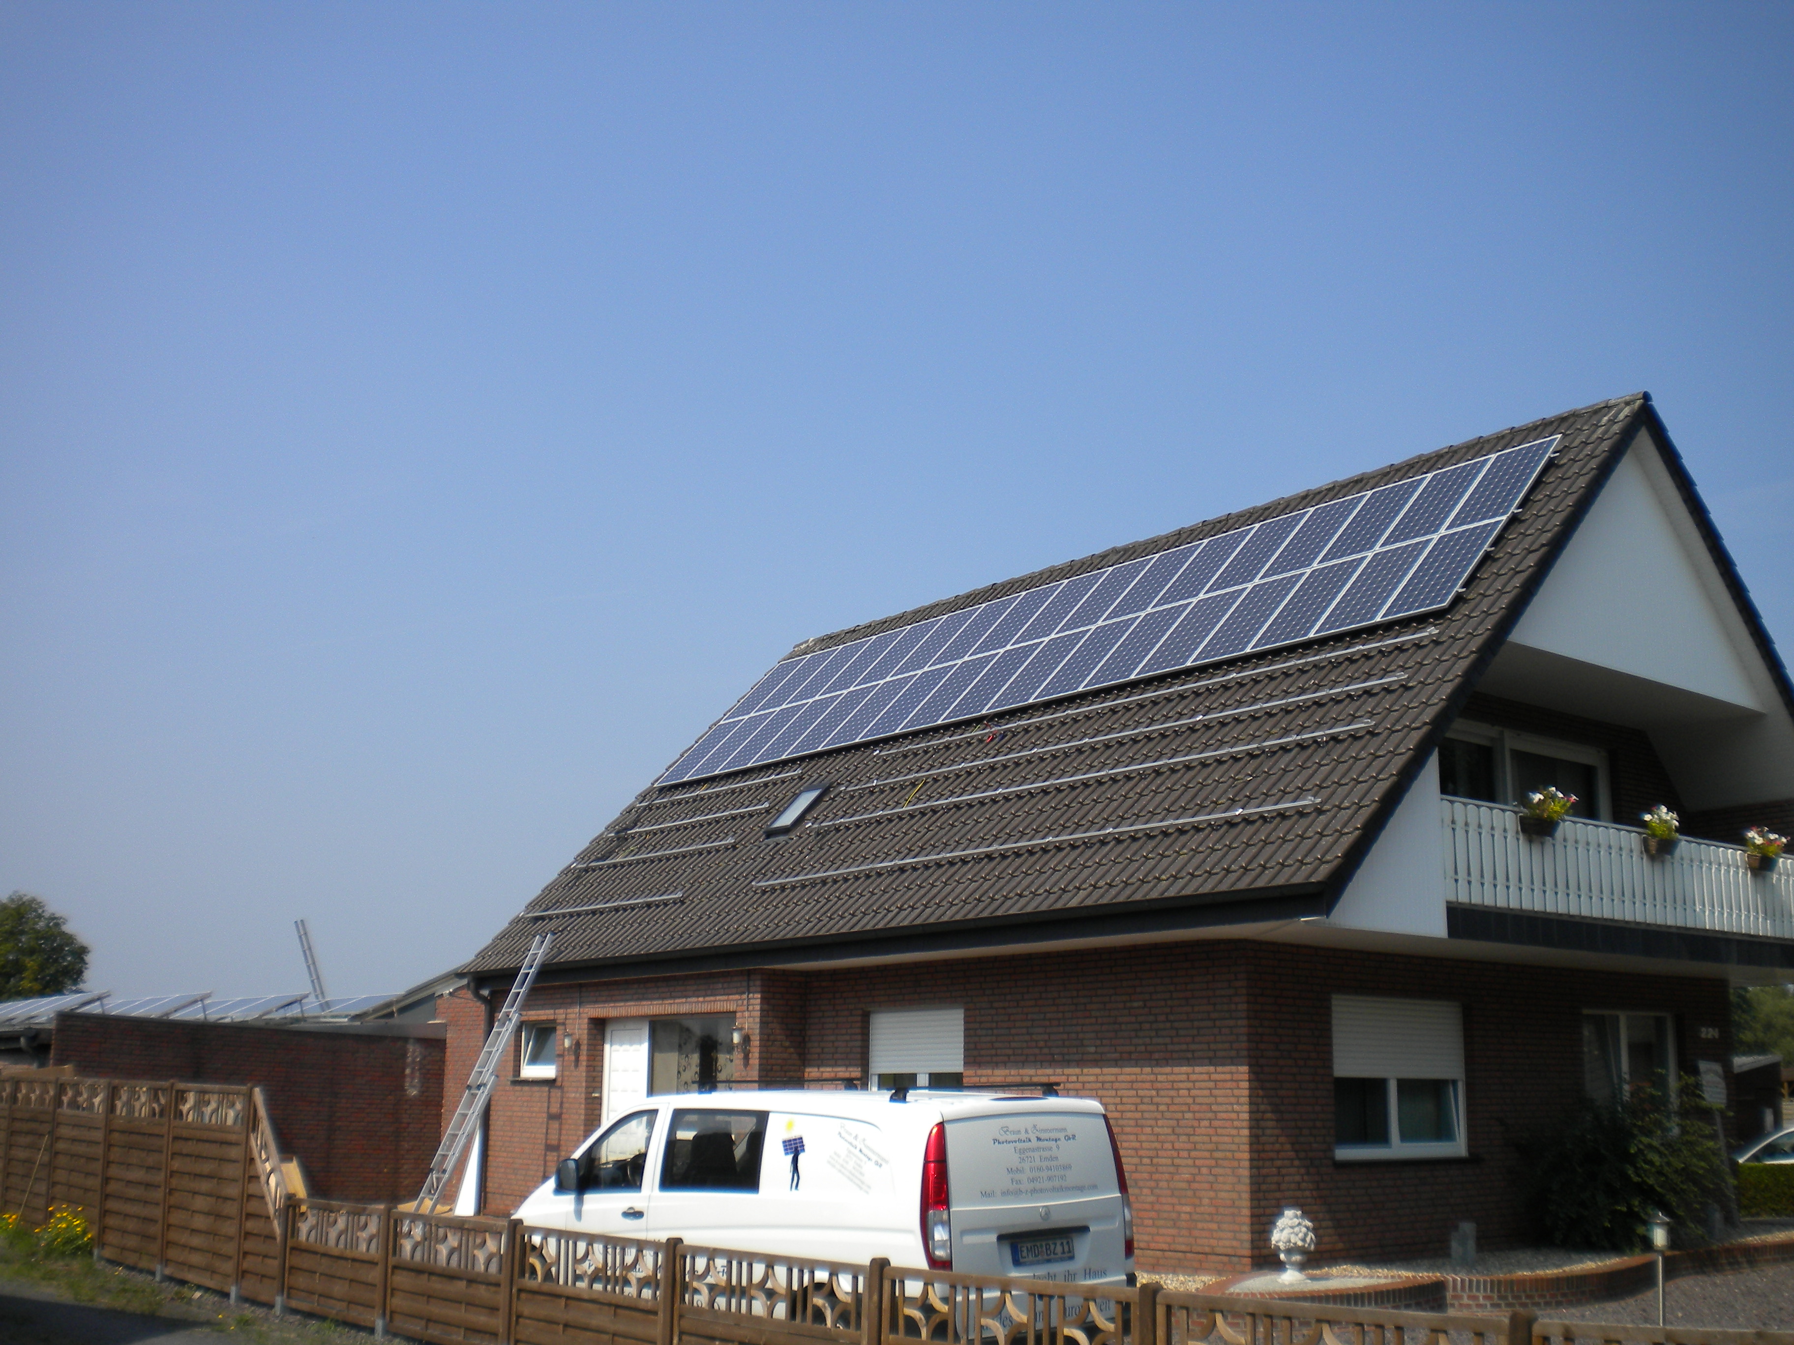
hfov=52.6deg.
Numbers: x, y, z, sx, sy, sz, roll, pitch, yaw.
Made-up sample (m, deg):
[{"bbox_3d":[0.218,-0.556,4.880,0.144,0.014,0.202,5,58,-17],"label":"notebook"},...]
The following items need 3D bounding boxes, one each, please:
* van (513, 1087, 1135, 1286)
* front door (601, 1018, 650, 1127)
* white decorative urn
[{"bbox_3d":[-0.817,3.897,12.472,1.930,1.940,4.990,12,-18,-41],"label":"van"},{"bbox_3d":[-3.269,5.297,22.019,0.090,2.120,1.021,11,-16,-38],"label":"front door"},{"bbox_3d":[3.121,4.524,14.382,0.360,0.570,0.360,0,-13,0],"label":"white decorative urn"}]

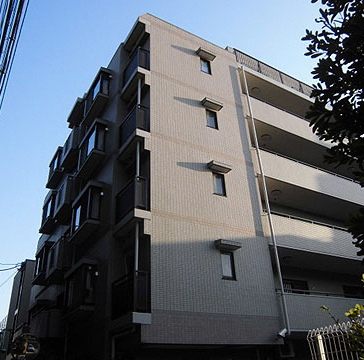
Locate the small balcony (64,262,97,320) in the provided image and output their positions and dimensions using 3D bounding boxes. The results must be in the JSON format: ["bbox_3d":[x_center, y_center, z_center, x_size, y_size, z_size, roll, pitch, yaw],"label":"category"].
[{"bbox_3d":[-3.360,3.655,11.700,0.495,1.485,2.090,14,-33,-28],"label":"small balcony"}]

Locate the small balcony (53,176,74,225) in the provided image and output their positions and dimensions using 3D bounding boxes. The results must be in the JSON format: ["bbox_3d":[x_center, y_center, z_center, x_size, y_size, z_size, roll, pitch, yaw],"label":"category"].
[{"bbox_3d":[-5.081,0.891,16.105,0.632,1.321,1.818,14,-33,-27],"label":"small balcony"}]

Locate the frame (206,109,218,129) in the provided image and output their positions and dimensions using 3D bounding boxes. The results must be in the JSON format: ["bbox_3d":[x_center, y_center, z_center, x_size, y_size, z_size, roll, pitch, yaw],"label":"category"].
[{"bbox_3d":[1.105,-2.225,13.414,0.510,0.831,0.096,14,-33,-28],"label":"frame"}]

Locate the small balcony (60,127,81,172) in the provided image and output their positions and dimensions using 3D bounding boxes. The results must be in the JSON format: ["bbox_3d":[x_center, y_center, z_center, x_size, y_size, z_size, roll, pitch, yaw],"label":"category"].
[{"bbox_3d":[-5.199,-1.507,17.418,0.632,1.282,1.818,14,-33,-27],"label":"small balcony"}]

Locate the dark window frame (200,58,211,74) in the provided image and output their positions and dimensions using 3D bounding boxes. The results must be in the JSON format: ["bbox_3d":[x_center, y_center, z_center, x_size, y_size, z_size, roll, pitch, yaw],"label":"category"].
[{"bbox_3d":[0.979,-4.622,14.756,0.510,0.831,0.096,14,-33,-28],"label":"dark window frame"}]

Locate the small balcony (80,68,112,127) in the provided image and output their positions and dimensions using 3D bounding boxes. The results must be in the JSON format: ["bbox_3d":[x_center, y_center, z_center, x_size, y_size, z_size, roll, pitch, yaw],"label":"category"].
[{"bbox_3d":[-3.706,-3.549,15.639,0.488,1.455,2.201,14,-33,-27],"label":"small balcony"}]

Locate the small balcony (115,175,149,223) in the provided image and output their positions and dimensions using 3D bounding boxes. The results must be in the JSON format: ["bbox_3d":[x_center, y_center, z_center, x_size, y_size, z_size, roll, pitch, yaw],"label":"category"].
[{"bbox_3d":[-1.476,0.725,10.840,0.550,1.018,1.540,14,-33,-28],"label":"small balcony"}]

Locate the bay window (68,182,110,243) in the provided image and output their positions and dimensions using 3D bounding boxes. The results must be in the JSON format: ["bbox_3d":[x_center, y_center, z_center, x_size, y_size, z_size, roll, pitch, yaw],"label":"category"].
[{"bbox_3d":[-3.470,1.248,13.012,0.488,1.416,2.201,14,-33,-27],"label":"bay window"}]

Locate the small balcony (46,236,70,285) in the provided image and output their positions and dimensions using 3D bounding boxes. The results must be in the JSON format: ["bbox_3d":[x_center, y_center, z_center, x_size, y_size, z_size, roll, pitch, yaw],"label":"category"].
[{"bbox_3d":[-4.963,3.277,14.798,0.632,1.292,1.818,14,-33,-27],"label":"small balcony"}]

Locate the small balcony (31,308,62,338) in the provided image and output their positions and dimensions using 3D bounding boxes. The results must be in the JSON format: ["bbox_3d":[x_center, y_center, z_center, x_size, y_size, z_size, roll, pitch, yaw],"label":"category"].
[{"bbox_3d":[-5.192,5.798,13.977,0.632,1.018,2.613,14,-33,-28],"label":"small balcony"}]

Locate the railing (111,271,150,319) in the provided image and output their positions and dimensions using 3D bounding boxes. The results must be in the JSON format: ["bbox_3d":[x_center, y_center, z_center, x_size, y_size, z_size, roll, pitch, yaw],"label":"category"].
[{"bbox_3d":[-1.351,3.123,9.498,0.550,1.018,1.540,14,-33,-28],"label":"railing"}]

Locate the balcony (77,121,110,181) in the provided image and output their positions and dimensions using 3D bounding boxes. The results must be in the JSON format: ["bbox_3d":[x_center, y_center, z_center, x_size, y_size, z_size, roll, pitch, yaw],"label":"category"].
[{"bbox_3d":[-3.588,-1.142,14.321,0.488,1.416,2.201,14,-33,-27],"label":"balcony"}]

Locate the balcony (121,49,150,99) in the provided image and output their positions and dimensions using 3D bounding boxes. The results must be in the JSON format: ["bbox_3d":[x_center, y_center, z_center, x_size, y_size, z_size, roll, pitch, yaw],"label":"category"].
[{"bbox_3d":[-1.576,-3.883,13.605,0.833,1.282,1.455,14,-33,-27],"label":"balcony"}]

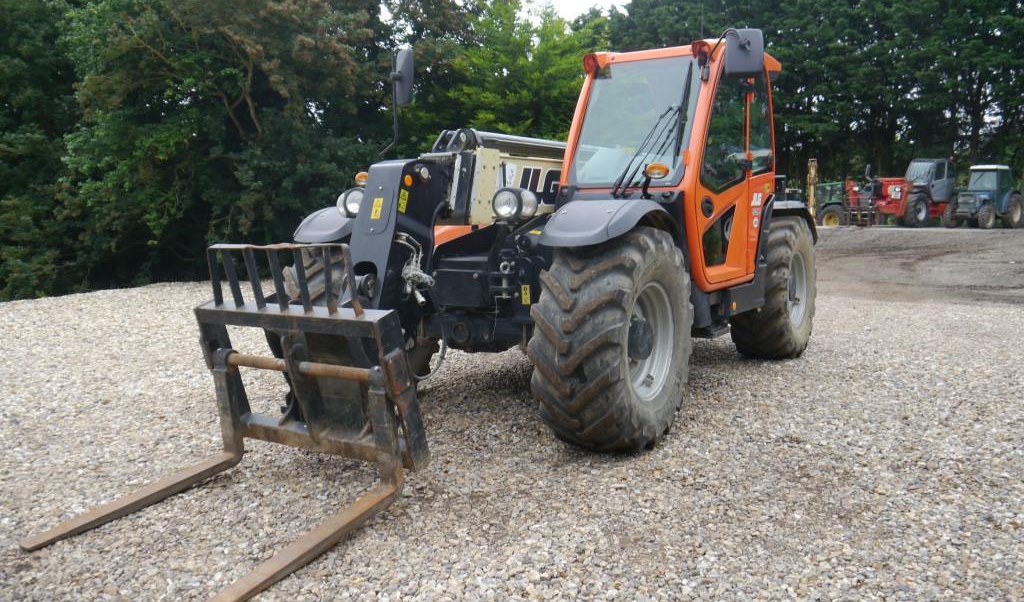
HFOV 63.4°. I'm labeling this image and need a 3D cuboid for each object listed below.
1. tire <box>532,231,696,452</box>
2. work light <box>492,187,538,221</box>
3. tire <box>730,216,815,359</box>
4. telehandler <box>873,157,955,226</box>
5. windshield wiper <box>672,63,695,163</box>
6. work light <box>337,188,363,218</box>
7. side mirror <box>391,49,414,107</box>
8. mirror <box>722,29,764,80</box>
[{"bbox_3d":[0.625,0.224,4.899,0.459,1.285,1.285,3,7,32],"label":"tire"},{"bbox_3d":[0.021,-0.541,4.630,0.173,0.184,0.184,2,7,31],"label":"work light"},{"bbox_3d":[2.443,-0.110,7.718,0.449,1.285,1.285,3,7,32],"label":"tire"},{"bbox_3d":[13.777,-3.799,29.000,4.700,2.350,2.250,-7,8,-42],"label":"telehandler"},{"bbox_3d":[1.122,-1.240,5.434,0.061,0.684,0.051,8,-5,33],"label":"windshield wiper"},{"bbox_3d":[-1.009,-0.612,5.213,0.173,0.184,0.173,-5,7,-30],"label":"work light"},{"bbox_3d":[-0.701,-1.431,5.304,0.092,0.367,0.194,-6,8,-41],"label":"side mirror"},{"bbox_3d":[1.462,-1.557,5.233,0.255,0.306,0.102,0,6,12],"label":"mirror"}]

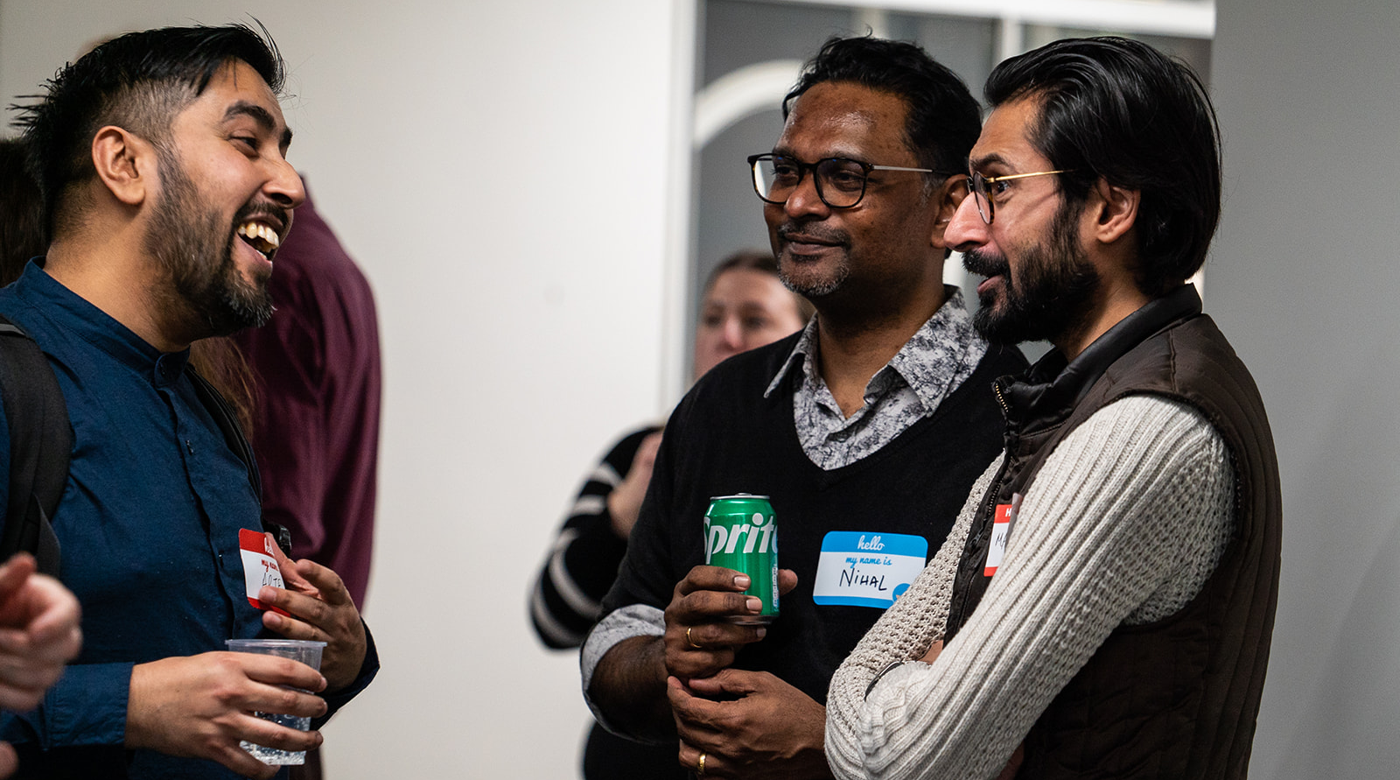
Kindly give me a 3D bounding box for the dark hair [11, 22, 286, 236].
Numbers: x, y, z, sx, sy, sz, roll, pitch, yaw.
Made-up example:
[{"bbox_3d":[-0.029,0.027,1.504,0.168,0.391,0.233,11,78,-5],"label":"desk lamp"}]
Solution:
[{"bbox_3d":[-0.472,-0.223,5.980,0.232,0.182,0.172,-3,0,24],"label":"dark hair"}]

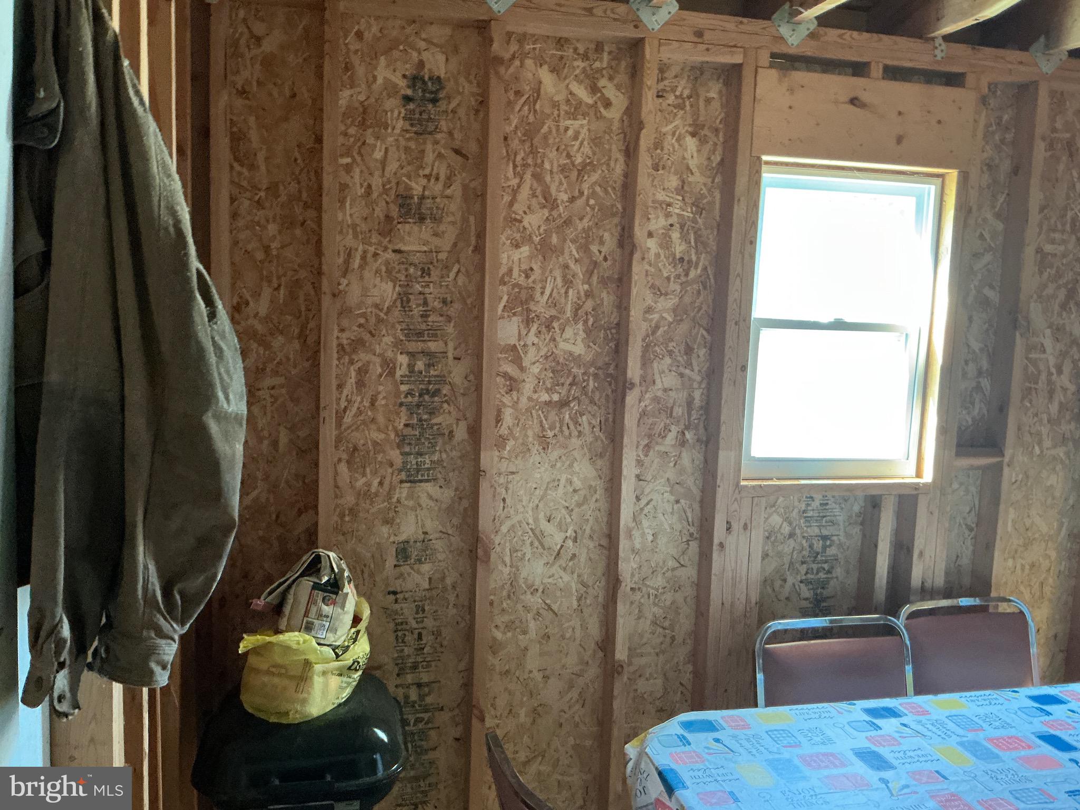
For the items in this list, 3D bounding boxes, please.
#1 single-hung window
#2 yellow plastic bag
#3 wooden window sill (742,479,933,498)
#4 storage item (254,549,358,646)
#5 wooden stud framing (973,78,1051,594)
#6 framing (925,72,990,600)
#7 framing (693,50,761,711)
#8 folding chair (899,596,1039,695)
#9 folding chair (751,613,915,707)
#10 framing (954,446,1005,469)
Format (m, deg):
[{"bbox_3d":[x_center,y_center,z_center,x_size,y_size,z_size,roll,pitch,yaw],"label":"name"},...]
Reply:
[{"bbox_3d":[0.869,-0.238,2.616,0.600,0.905,0.080,1,6,-12],"label":"single-hung window"},{"bbox_3d":[-0.526,0.559,1.951,0.275,0.225,0.230,1,6,-12],"label":"yellow plastic bag"},{"bbox_3d":[0.866,0.243,2.606,0.617,0.038,0.089,1,6,-12],"label":"wooden window sill"},{"bbox_3d":[-0.518,0.433,1.958,0.210,0.200,0.140,1,6,-12],"label":"storage item"},{"bbox_3d":[1.428,0.216,2.726,0.038,2.352,0.089,1,6,-12],"label":"wooden stud framing"},{"bbox_3d":[1.218,0.213,2.680,0.038,2.352,0.089,1,6,-12],"label":"framing"},{"bbox_3d":[0.514,0.205,2.523,0.038,2.352,0.089,1,6,-12],"label":"framing"},{"bbox_3d":[1.309,1.032,2.355,0.465,0.880,0.520,1,6,-12],"label":"folding chair"},{"bbox_3d":[0.839,1.036,2.164,0.460,0.880,0.520,1,6,-12],"label":"folding chair"},{"bbox_3d":[1.325,0.170,2.698,0.180,0.038,0.089,1,6,-12],"label":"framing"}]

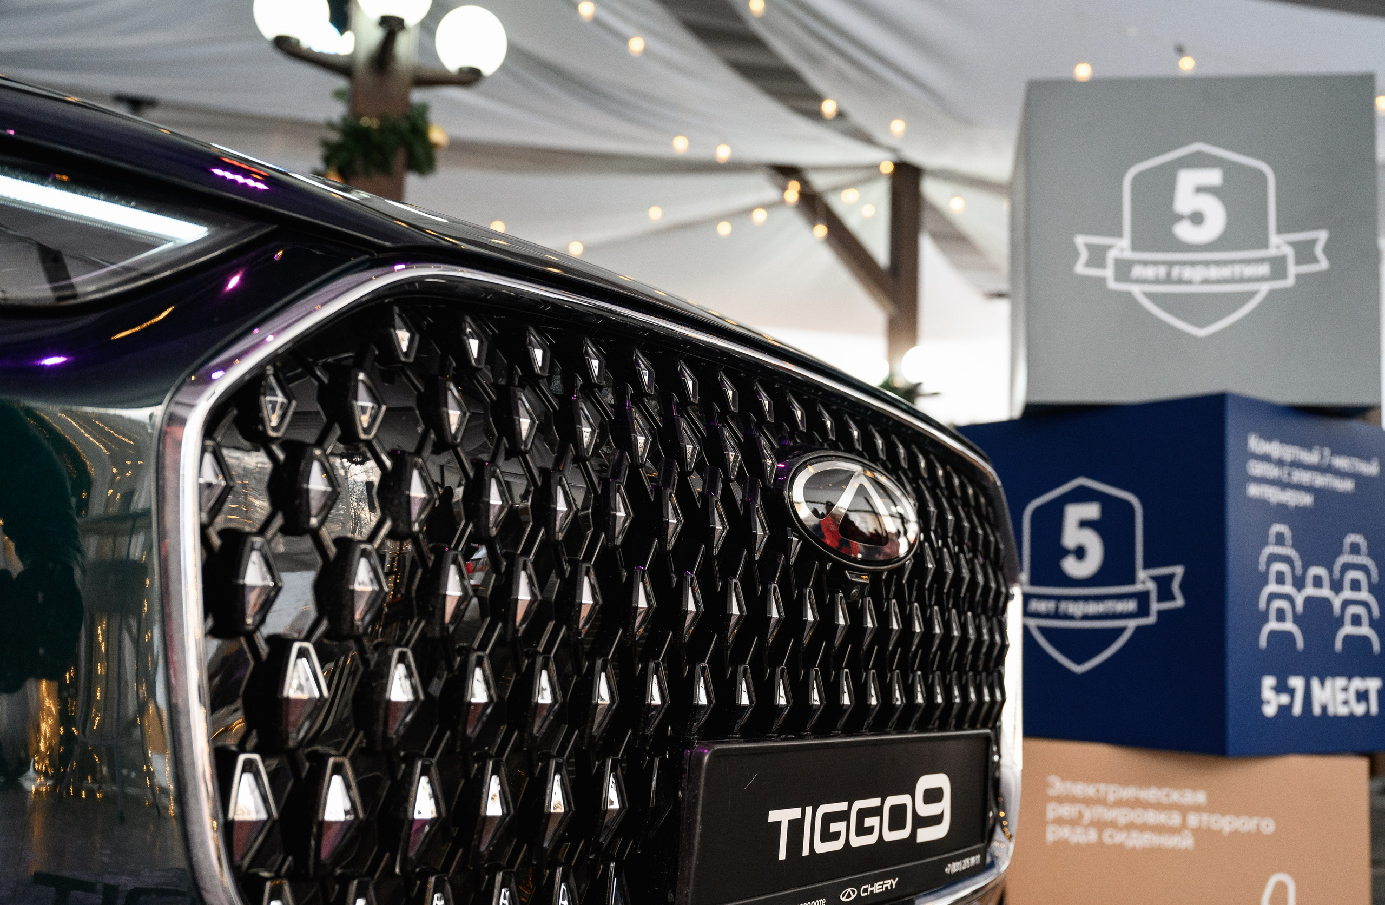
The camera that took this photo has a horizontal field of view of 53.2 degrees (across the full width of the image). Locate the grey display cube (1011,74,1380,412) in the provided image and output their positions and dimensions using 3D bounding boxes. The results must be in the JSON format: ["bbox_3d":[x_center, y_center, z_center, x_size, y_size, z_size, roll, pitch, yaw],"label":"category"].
[{"bbox_3d":[0.804,-0.287,2.326,0.505,0.505,0.505,1,-7,10],"label":"grey display cube"}]

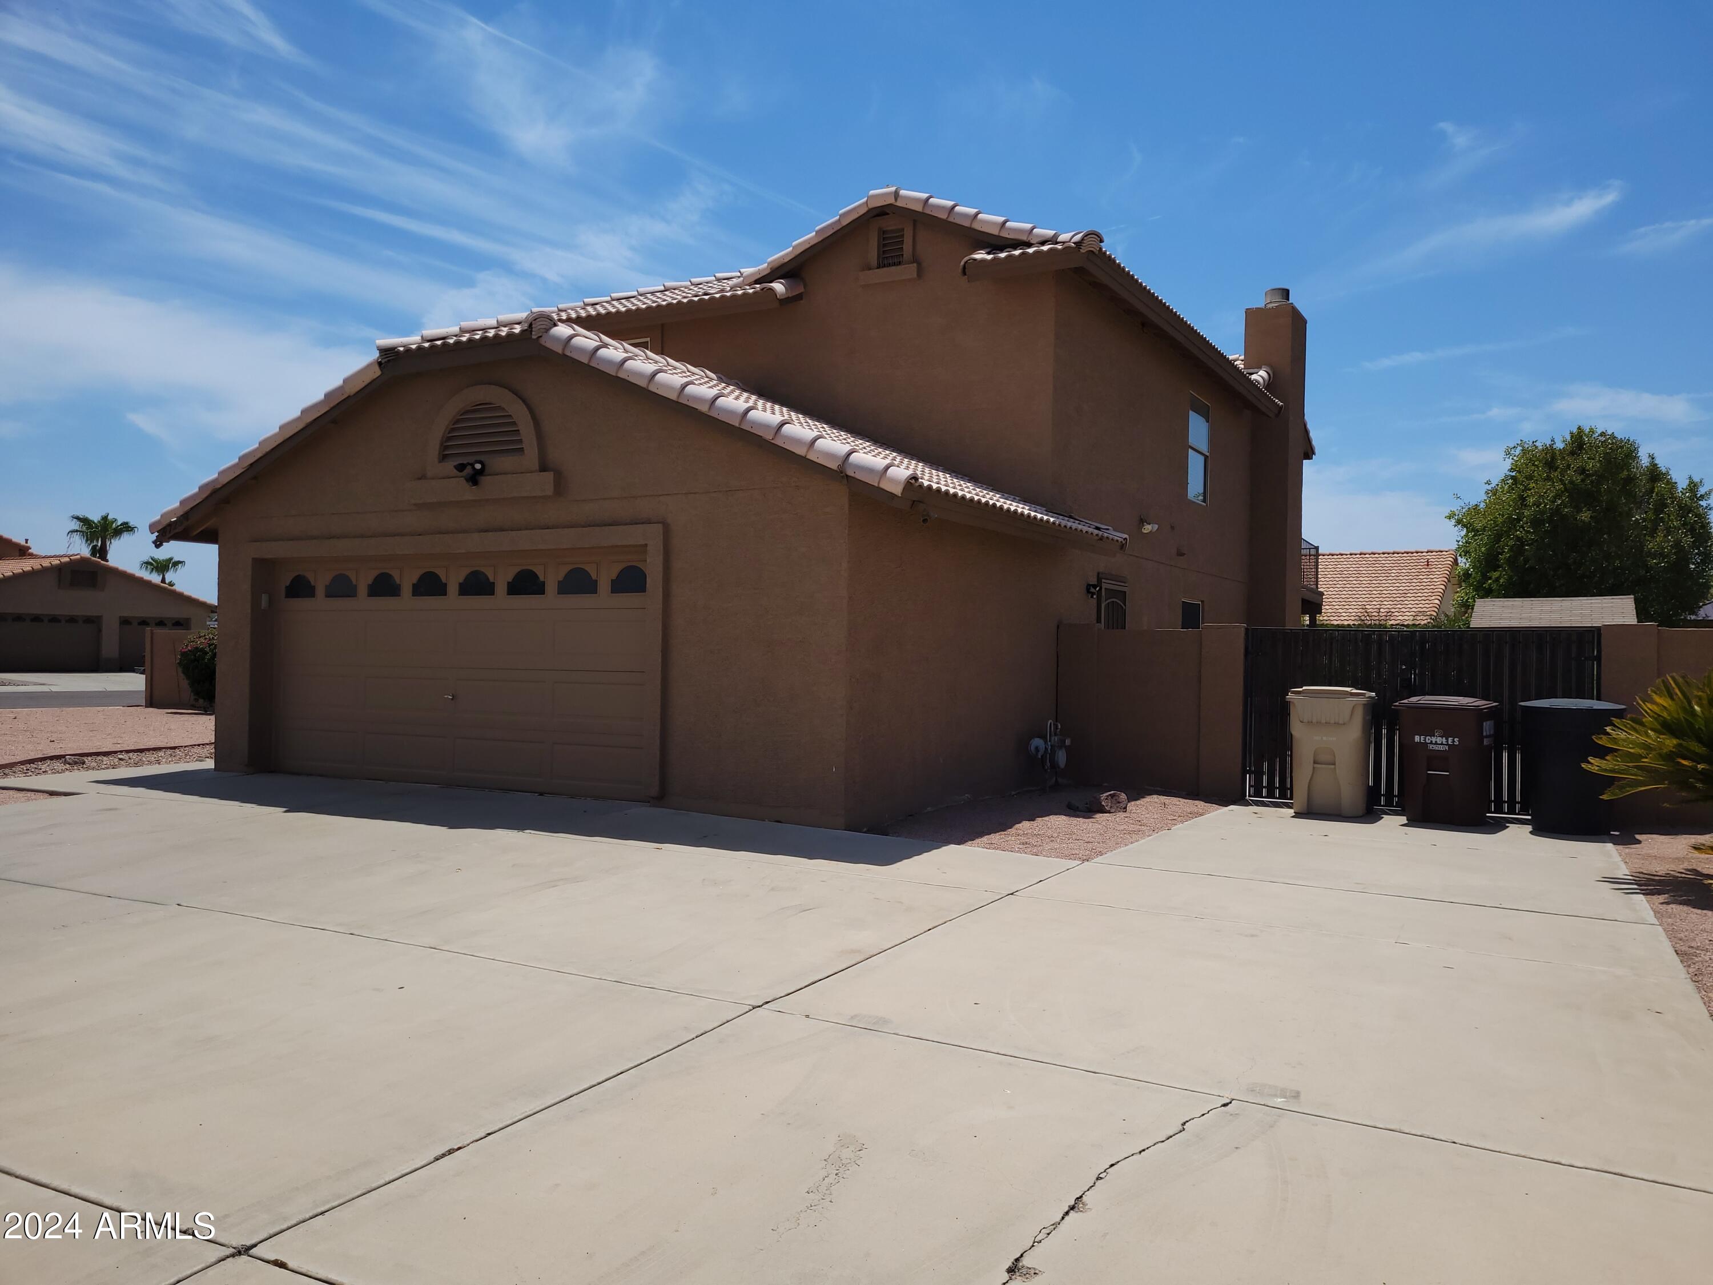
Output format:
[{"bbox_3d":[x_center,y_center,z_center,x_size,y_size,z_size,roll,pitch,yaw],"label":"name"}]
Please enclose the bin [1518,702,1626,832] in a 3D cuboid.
[{"bbox_3d":[6.021,1.019,10.788,0.780,1.100,0.820,1,0,28],"label":"bin"}]

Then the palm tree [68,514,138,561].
[{"bbox_3d":[-40.995,-2.901,70.007,3.900,8.000,3.900,1,0,28],"label":"palm tree"}]

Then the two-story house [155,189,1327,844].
[{"bbox_3d":[0.633,-2.403,19.518,9.500,7.800,18.400,1,0,28],"label":"two-story house"}]

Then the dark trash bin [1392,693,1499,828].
[{"bbox_3d":[5.256,1.012,11.401,0.735,1.100,0.850,1,0,32],"label":"dark trash bin"}]

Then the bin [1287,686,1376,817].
[{"bbox_3d":[4.403,0.983,11.810,0.700,1.140,0.840,1,0,28],"label":"bin"}]

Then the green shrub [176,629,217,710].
[{"bbox_3d":[-14.144,0.603,28.300,1.650,1.800,1.650,1,0,28],"label":"green shrub"}]

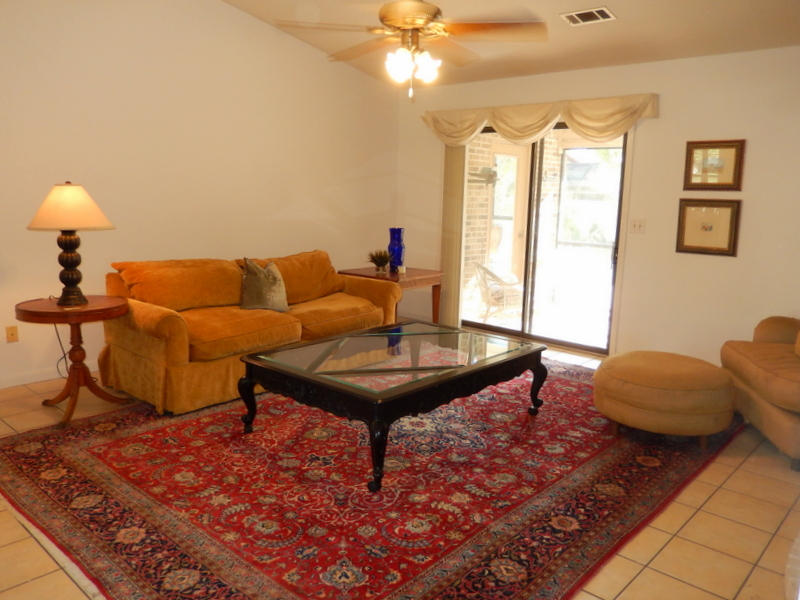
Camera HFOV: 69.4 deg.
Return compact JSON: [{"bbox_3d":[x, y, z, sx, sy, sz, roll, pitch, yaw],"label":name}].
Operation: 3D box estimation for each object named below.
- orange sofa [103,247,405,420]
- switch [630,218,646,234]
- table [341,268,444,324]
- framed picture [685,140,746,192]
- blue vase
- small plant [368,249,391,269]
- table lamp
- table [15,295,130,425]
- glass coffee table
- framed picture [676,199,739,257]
[{"bbox_3d":[-1.087,0.111,4.516,0.993,0.890,2.090,10,13,43],"label":"orange sofa"},{"bbox_3d":[1.996,-0.615,4.845,0.124,0.121,0.018,10,13,43],"label":"switch"},{"bbox_3d":[-0.084,0.034,5.963,0.755,0.626,0.813,10,13,43],"label":"table"},{"bbox_3d":[2.385,-1.020,4.397,0.406,0.370,0.031,10,13,43],"label":"framed picture"},{"bbox_3d":[-0.043,-0.533,6.079,0.173,0.457,0.173,1,9,0],"label":"blue vase"},{"bbox_3d":[-0.196,-0.432,6.167,0.234,0.225,0.234,1,9,0],"label":"small plant"},{"bbox_3d":[-1.986,-0.341,3.486,0.517,0.729,0.517,10,13,43],"label":"table lamp"},{"bbox_3d":[-1.987,0.356,3.564,0.602,0.671,0.602,10,13,43],"label":"table"},{"bbox_3d":[-0.014,0.525,3.493,1.077,0.439,1.496,10,13,43],"label":"glass coffee table"},{"bbox_3d":[2.380,-0.560,4.467,0.435,0.421,0.031,10,13,43],"label":"framed picture"}]

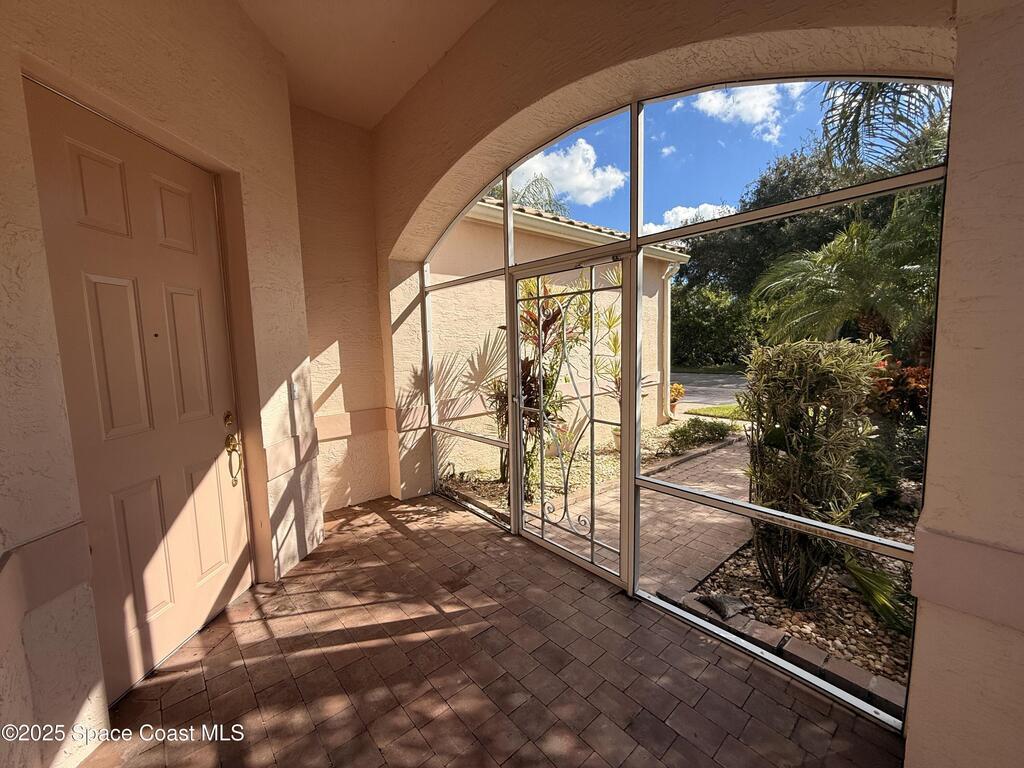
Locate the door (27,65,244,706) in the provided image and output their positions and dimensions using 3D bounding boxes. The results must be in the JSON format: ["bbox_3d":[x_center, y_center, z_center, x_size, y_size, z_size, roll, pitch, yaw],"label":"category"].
[{"bbox_3d":[-1.701,0.087,2.003,0.050,2.435,0.915,-1,6,3],"label":"door"}]

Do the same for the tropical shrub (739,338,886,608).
[{"bbox_3d":[1.615,0.510,2.310,0.700,1.500,0.700,-6,8,-40],"label":"tropical shrub"}]

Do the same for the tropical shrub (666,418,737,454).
[{"bbox_3d":[2.660,0.710,5.880,1.200,0.420,0.750,-6,8,-40],"label":"tropical shrub"}]

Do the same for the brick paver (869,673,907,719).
[{"bbox_3d":[1.584,1.293,1.701,0.120,0.060,0.160,-7,8,-41],"label":"brick paver"}]

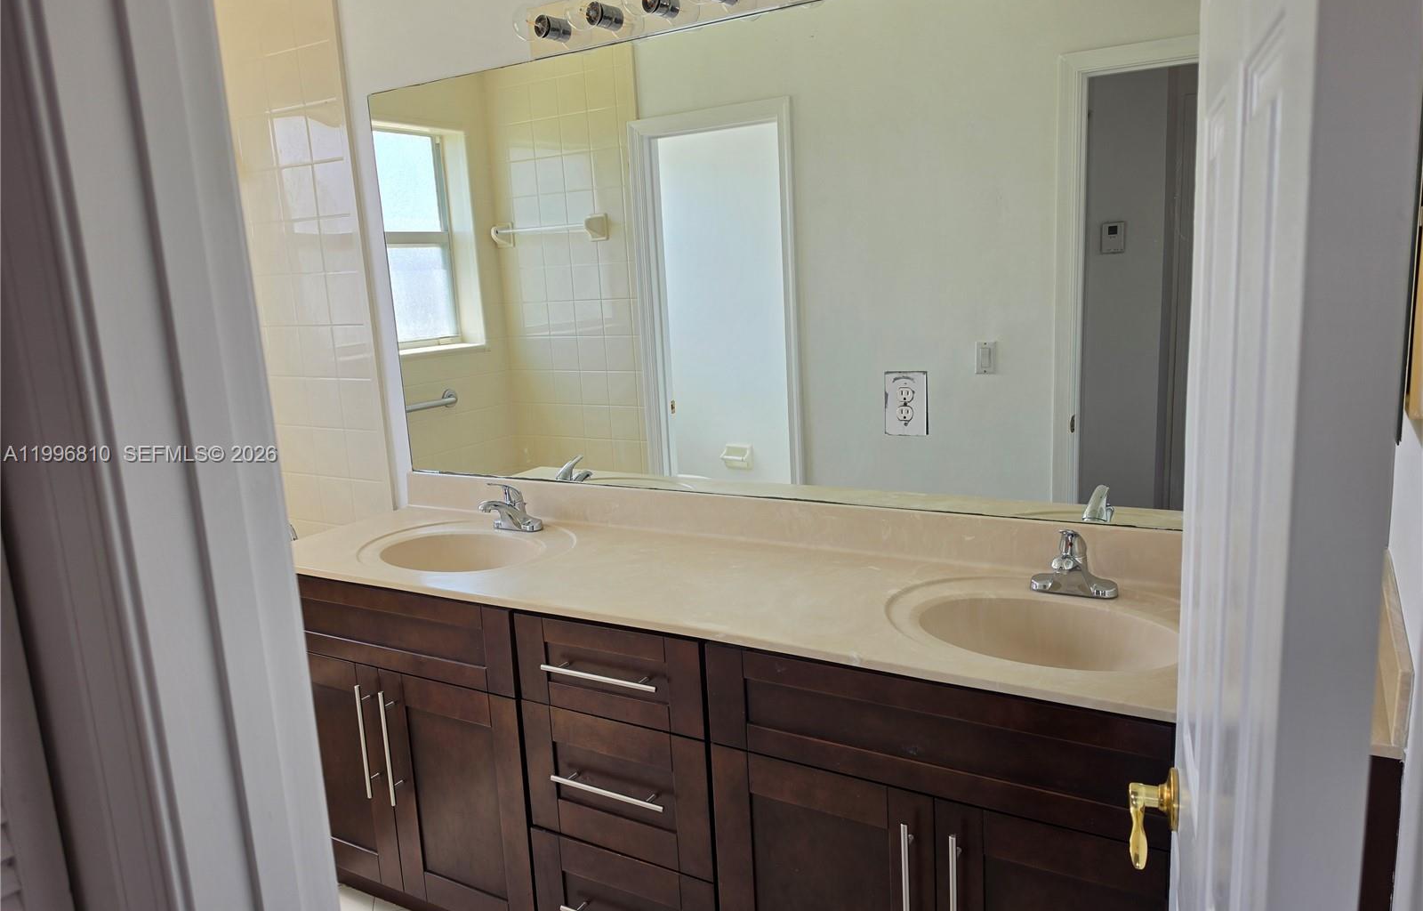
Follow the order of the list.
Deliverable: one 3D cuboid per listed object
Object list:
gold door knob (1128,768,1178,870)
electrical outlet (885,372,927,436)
[{"bbox_3d":[0.432,0.357,0.933,0.055,0.068,0.151,1,11,22],"label":"gold door knob"},{"bbox_3d":[0.405,-0.108,1.967,0.090,0.131,0.010,3,12,30],"label":"electrical outlet"}]

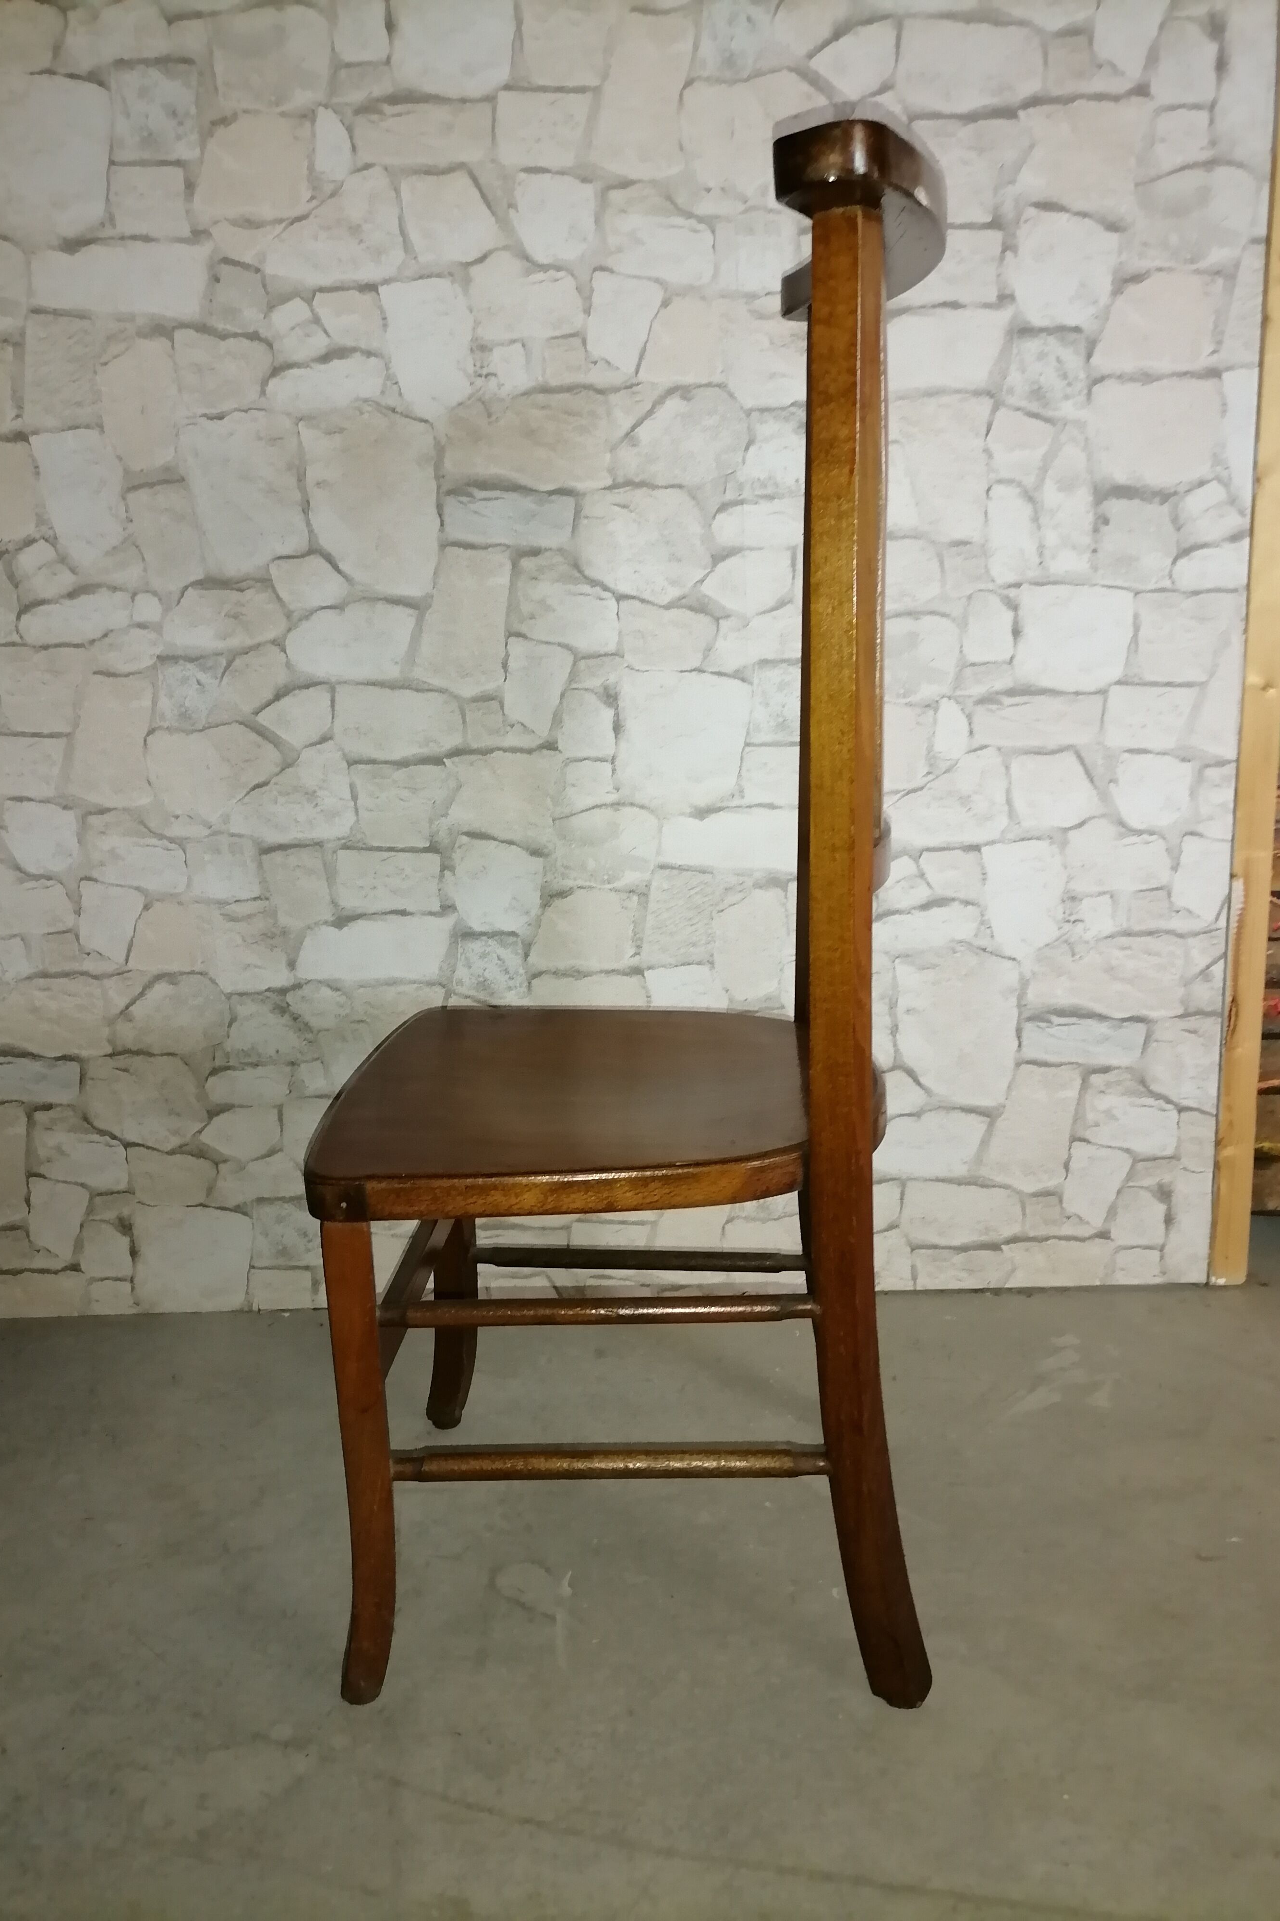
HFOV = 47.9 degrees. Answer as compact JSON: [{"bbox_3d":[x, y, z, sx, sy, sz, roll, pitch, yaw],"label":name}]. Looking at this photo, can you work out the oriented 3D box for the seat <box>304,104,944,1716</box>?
[{"bbox_3d":[-0.005,0.002,1.011,0.434,0.945,0.364,-1,15,6],"label":"seat"}]

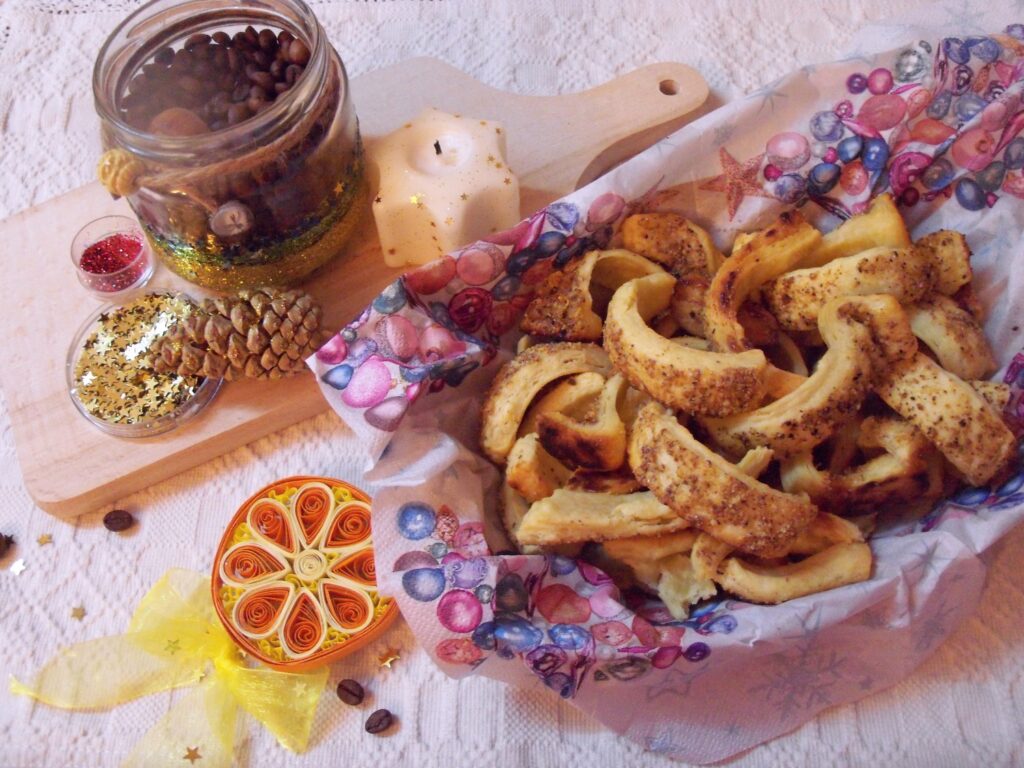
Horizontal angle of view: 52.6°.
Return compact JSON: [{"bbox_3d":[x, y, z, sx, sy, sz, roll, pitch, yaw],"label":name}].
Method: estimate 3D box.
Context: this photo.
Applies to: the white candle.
[{"bbox_3d":[-0.027,-0.076,0.419,0.057,0.038,0.065,-9,61,-2],"label":"white candle"}]

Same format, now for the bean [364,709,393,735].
[{"bbox_3d":[-0.044,0.114,0.349,0.010,0.005,0.008,-23,62,-9],"label":"bean"}]

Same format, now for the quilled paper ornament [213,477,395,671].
[{"bbox_3d":[-0.073,0.068,0.375,0.070,0.010,0.071,-2,61,3],"label":"quilled paper ornament"}]

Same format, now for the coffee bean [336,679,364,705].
[{"bbox_3d":[-0.055,0.106,0.355,0.011,0.005,0.008,28,66,18],"label":"coffee bean"}]

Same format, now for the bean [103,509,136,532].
[{"bbox_3d":[-0.148,0.052,0.391,0.011,0.005,0.008,6,61,7],"label":"bean"}]

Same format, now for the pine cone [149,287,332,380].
[{"bbox_3d":[-0.101,-0.016,0.388,0.067,0.032,0.032,-6,60,-7],"label":"pine cone"}]

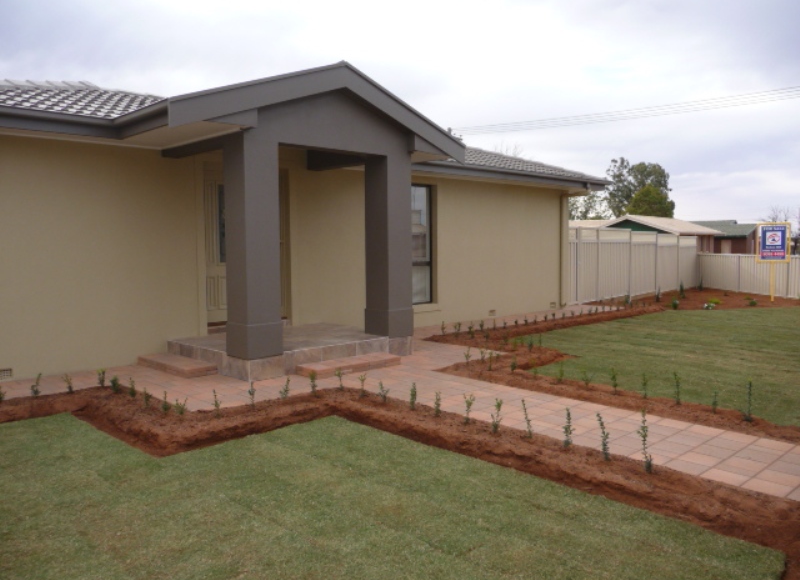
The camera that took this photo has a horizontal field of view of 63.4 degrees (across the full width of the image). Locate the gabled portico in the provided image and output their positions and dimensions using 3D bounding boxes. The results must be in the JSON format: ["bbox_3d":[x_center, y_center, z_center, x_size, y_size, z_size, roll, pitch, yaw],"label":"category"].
[{"bbox_3d":[-1.338,-0.860,8.092,4.156,3.443,2.152,-4,5,-44],"label":"gabled portico"}]

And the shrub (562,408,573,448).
[{"bbox_3d":[1.136,0.935,4.385,0.075,0.268,0.075,-4,5,-44],"label":"shrub"}]

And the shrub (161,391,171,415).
[{"bbox_3d":[-1.969,0.939,5.426,0.080,0.187,0.080,-4,5,-44],"label":"shrub"}]

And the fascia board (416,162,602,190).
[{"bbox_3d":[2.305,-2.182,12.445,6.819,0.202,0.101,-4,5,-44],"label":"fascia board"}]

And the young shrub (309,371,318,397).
[{"bbox_3d":[-0.801,0.869,6.014,0.088,0.235,0.088,0,3,0],"label":"young shrub"}]

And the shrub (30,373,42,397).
[{"bbox_3d":[-3.416,0.892,6.073,0.103,0.228,0.103,-4,5,-44],"label":"shrub"}]

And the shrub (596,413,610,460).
[{"bbox_3d":[1.306,0.933,4.127,0.089,0.301,0.089,-4,5,-44],"label":"shrub"}]

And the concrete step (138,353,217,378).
[{"bbox_3d":[-2.606,0.869,7.519,0.363,0.083,1.338,-4,5,-44],"label":"concrete step"}]

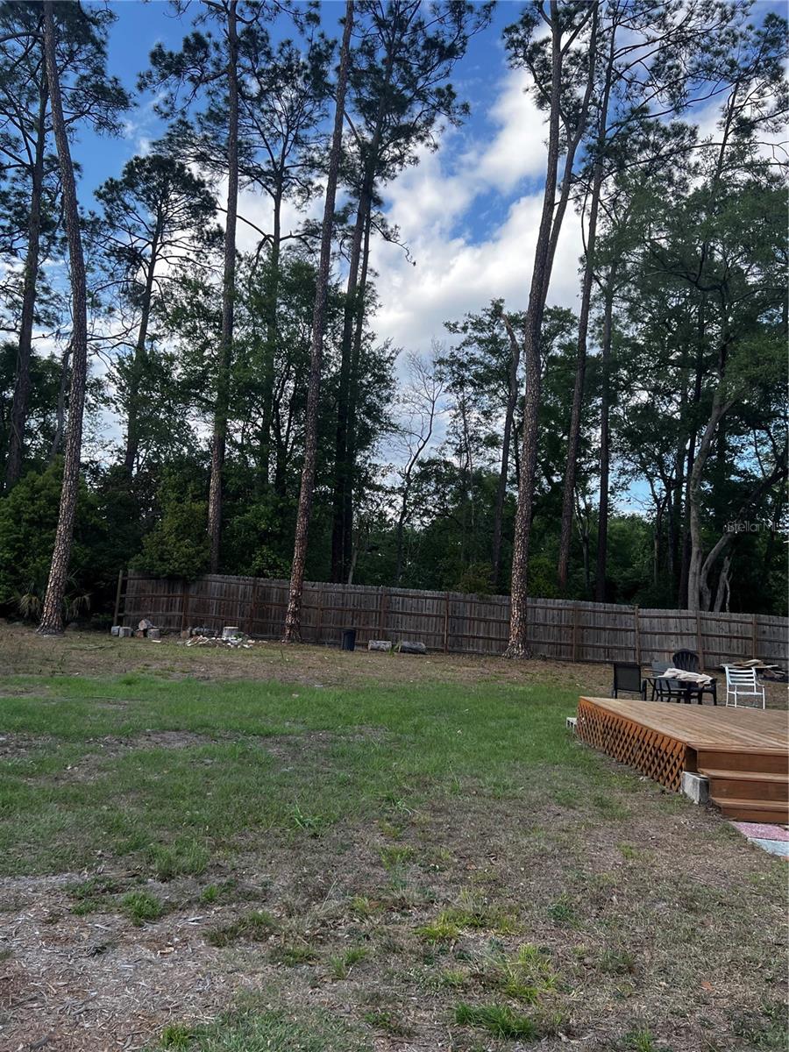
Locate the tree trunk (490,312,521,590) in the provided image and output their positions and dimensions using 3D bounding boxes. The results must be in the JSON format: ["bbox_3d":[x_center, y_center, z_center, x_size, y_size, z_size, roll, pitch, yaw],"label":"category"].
[{"bbox_3d":[5.405,-3.039,38.533,0.700,15.460,0.450,4,-6,0],"label":"tree trunk"}]

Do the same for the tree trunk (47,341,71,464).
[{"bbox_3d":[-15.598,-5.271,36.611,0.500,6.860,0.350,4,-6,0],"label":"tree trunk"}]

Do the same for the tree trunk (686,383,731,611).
[{"bbox_3d":[13.133,-0.772,33.331,1.100,10.880,0.600,4,-6,0],"label":"tree trunk"}]

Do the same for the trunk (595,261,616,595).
[{"bbox_3d":[9.750,-3.676,36.616,0.500,17.350,0.450,4,-6,0],"label":"trunk"}]

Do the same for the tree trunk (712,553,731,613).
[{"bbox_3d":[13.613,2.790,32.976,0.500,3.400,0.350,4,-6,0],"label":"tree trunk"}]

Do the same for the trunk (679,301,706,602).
[{"bbox_3d":[14.133,-2.749,37.556,0.750,15.880,0.500,4,-6,0],"label":"trunk"}]

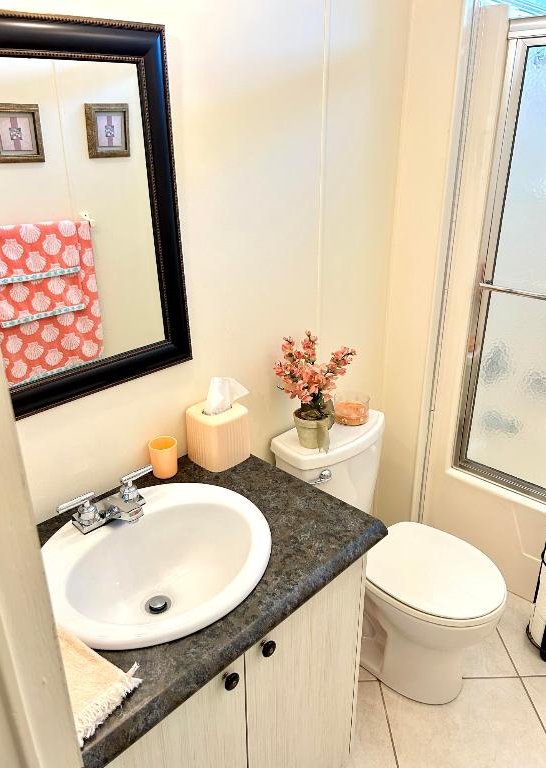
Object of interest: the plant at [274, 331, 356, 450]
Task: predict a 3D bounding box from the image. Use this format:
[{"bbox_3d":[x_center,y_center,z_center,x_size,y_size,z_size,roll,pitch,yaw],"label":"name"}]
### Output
[{"bbox_3d":[0.120,0.013,1.688,0.205,0.355,0.230,19,30,39],"label":"plant"}]

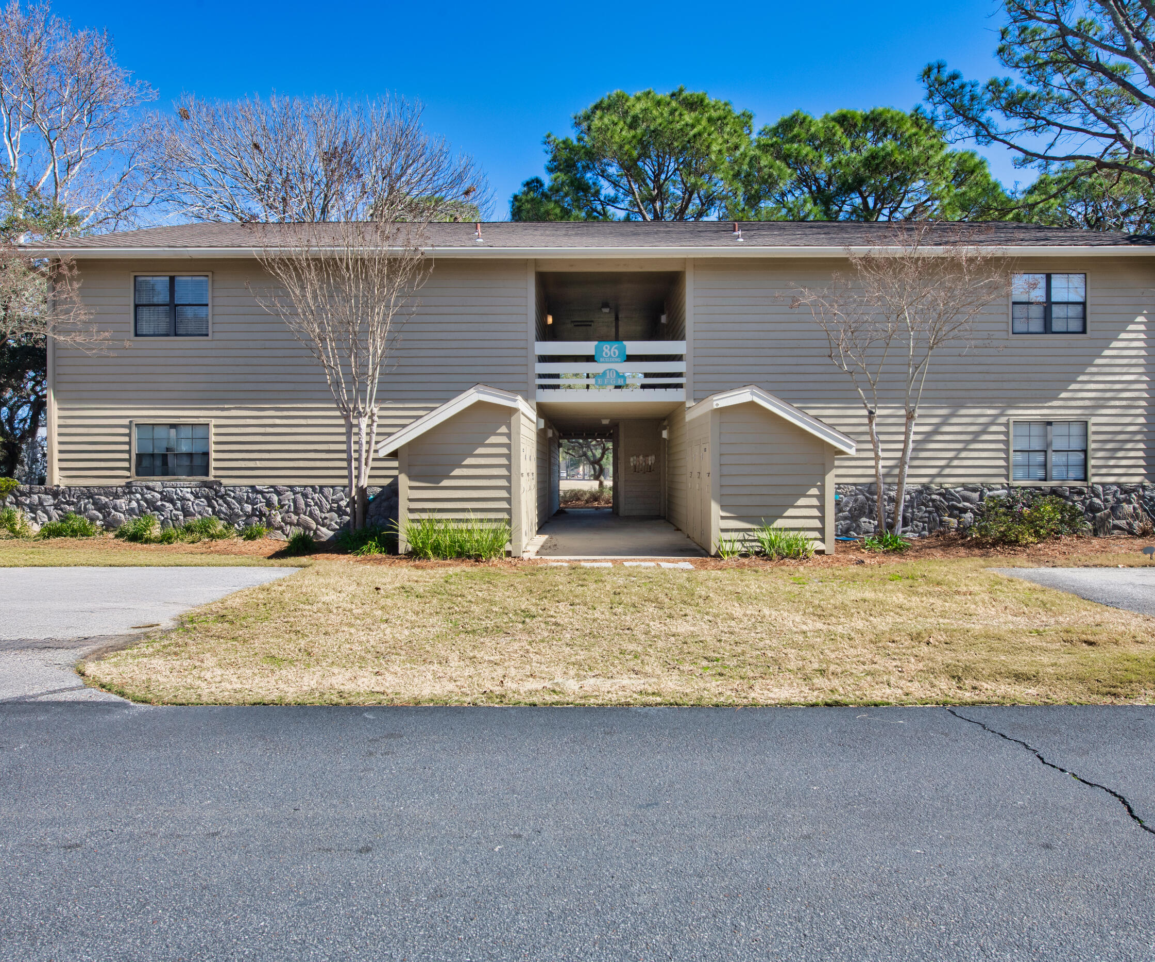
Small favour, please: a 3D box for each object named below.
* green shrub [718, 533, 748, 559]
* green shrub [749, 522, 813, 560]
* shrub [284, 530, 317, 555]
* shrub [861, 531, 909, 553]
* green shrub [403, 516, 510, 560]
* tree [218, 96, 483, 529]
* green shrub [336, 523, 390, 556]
[{"bbox_3d":[2.300,0.966,11.250,0.450,0.370,0.400,0,0,0],"label":"green shrub"},{"bbox_3d":[3.030,0.883,11.250,0.950,0.530,0.500,0,0,0],"label":"green shrub"},{"bbox_3d":[-4.510,0.990,12.400,0.540,0.410,0.500,0,0,0],"label":"shrub"},{"bbox_3d":[5.040,0.990,12.500,0.820,0.380,0.650,0,0,0],"label":"shrub"},{"bbox_3d":[-1.790,0.833,11.250,1.600,0.660,0.550,0,0,0],"label":"green shrub"},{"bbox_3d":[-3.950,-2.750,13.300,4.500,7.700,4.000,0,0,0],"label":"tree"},{"bbox_3d":[-3.530,0.960,12.500,0.900,0.480,0.800,0,0,0],"label":"green shrub"}]

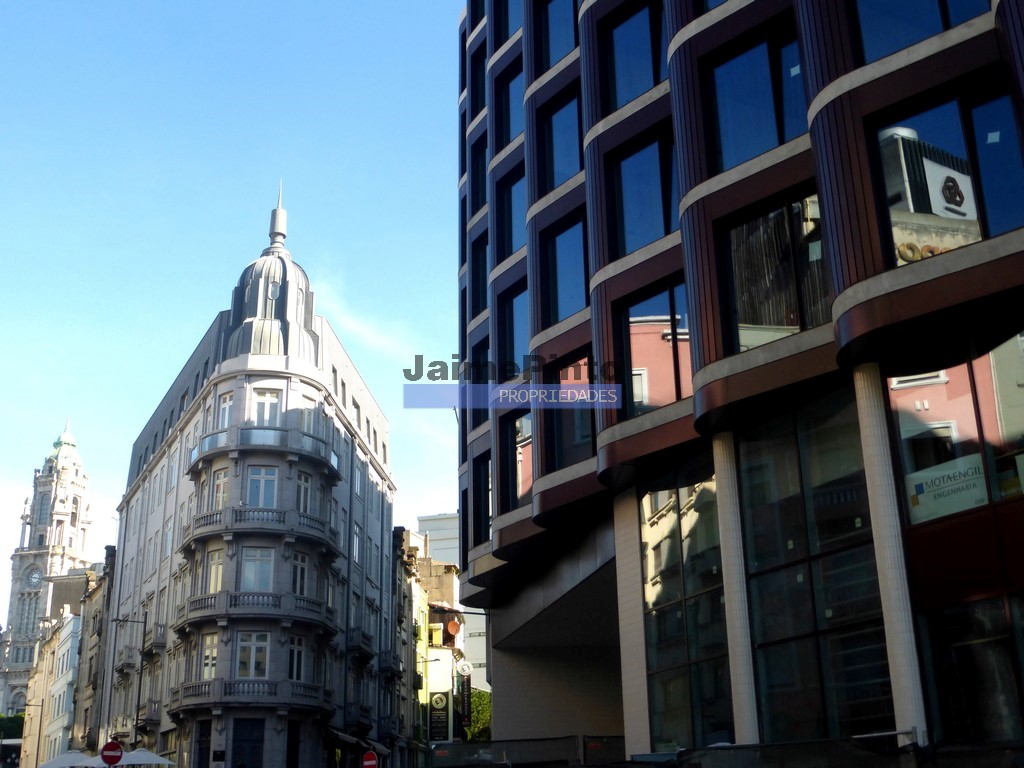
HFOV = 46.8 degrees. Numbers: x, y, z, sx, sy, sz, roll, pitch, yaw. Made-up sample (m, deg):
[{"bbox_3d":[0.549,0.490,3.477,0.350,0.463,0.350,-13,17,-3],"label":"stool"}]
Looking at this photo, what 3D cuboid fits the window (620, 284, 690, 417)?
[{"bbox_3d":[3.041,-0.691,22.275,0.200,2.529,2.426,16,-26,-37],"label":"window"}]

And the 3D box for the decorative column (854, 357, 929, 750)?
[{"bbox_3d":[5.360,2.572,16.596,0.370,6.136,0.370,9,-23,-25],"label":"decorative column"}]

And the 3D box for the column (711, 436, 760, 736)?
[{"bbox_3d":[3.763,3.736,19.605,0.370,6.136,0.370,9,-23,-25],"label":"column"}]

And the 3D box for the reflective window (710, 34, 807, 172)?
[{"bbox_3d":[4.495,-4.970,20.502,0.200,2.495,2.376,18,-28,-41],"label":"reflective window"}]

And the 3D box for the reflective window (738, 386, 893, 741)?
[{"bbox_3d":[4.796,3.236,18.374,0.200,5.897,2.960,9,-23,-25],"label":"reflective window"}]

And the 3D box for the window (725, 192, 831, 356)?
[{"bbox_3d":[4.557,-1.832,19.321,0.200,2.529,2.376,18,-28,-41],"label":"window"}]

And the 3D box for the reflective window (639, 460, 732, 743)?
[{"bbox_3d":[3.353,4.480,21.603,0.200,5.897,3.278,6,-22,-19],"label":"reflective window"}]

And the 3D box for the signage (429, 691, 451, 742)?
[{"bbox_3d":[-4.823,22.274,79.269,1.500,3.400,0.150,-3,-21,4],"label":"signage"}]

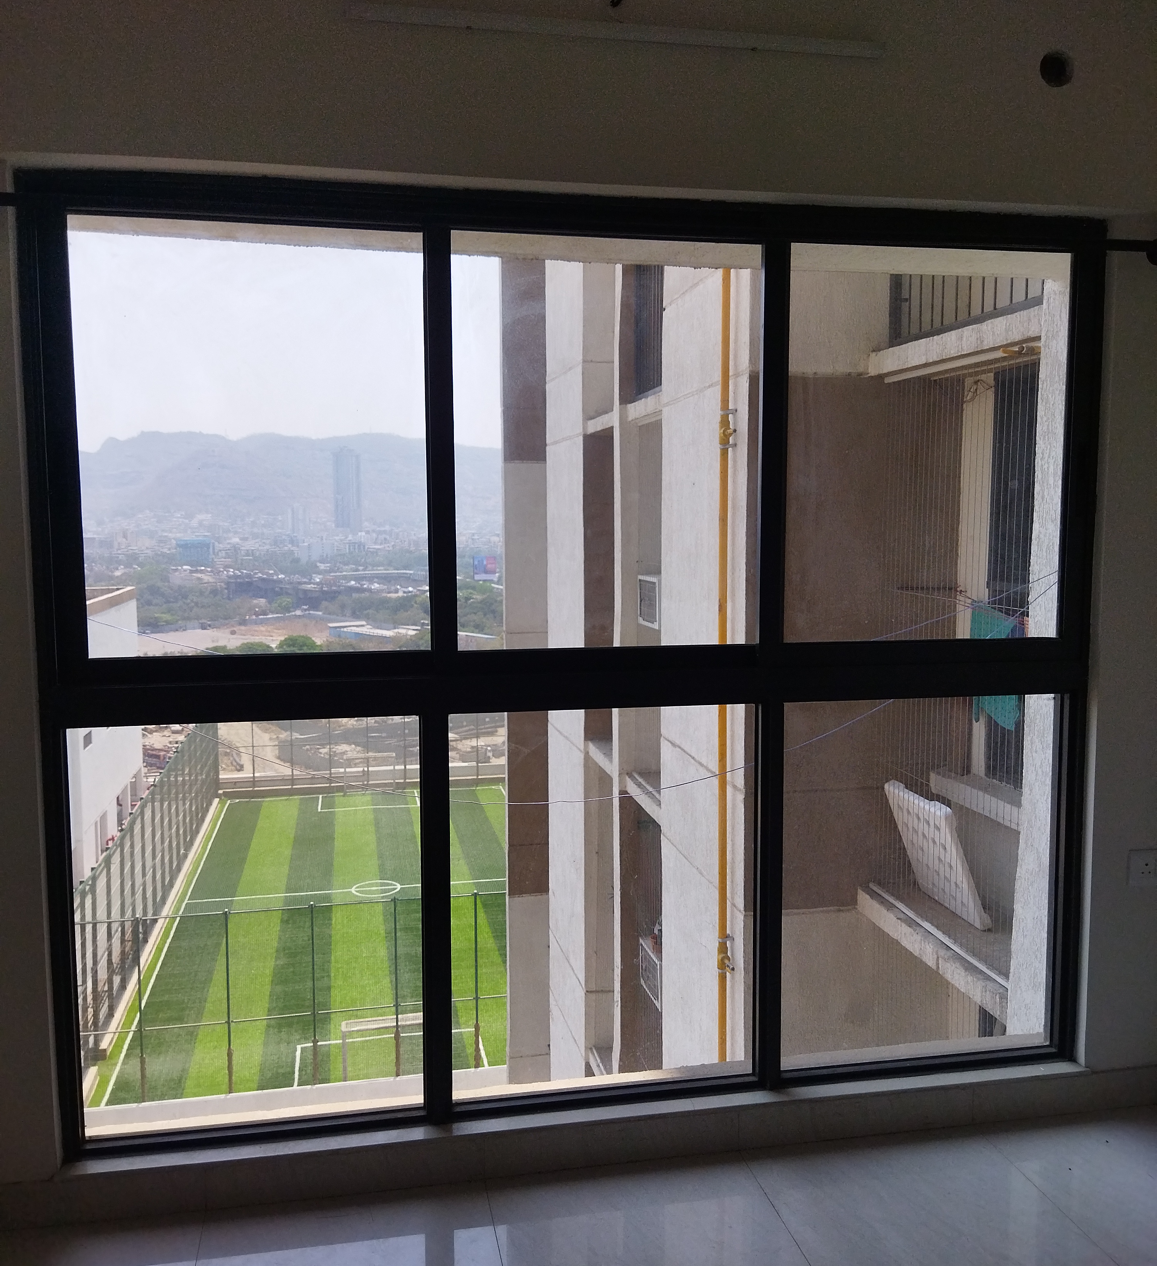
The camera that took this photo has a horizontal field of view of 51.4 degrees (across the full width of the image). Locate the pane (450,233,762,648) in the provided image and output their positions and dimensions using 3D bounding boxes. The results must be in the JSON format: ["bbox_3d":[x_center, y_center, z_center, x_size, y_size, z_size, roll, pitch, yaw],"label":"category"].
[{"bbox_3d":[0.075,-0.420,2.700,0.705,0.909,0.030,-1,6,-11],"label":"pane"}]

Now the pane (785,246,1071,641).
[{"bbox_3d":[0.831,-0.437,2.850,0.707,0.909,0.030,-1,6,-11],"label":"pane"}]

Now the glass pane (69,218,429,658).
[{"bbox_3d":[-0.680,-0.402,2.550,0.715,0.909,0.030,-1,6,-11],"label":"glass pane"}]

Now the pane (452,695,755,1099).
[{"bbox_3d":[0.064,0.624,2.797,0.721,0.902,0.030,-1,6,-11],"label":"pane"}]

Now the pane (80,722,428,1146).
[{"bbox_3d":[-0.712,0.642,2.643,0.735,0.902,0.030,-1,6,-11],"label":"pane"}]

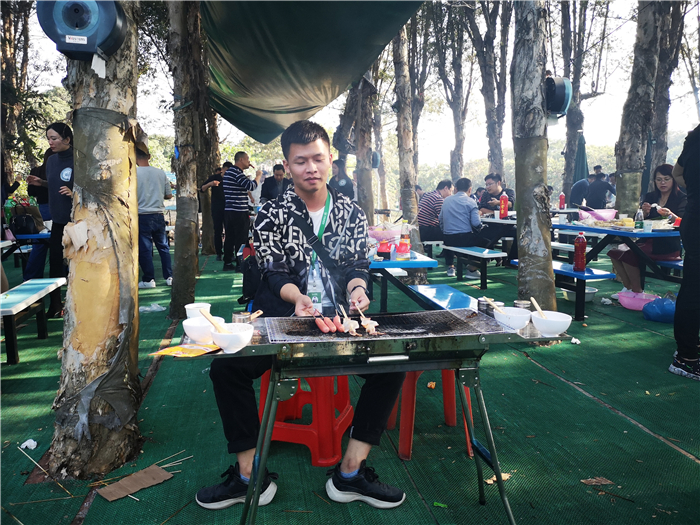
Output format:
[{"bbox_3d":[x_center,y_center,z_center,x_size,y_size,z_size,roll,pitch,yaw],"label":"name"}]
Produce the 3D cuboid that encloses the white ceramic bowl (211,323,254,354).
[{"bbox_3d":[-0.306,0.202,1.420,0.114,0.064,0.114,0,7,0],"label":"white ceramic bowl"}]

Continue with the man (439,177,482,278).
[{"bbox_3d":[1.411,-0.441,6.848,0.500,1.250,0.620,6,10,42],"label":"man"}]

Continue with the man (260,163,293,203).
[{"bbox_3d":[-1.090,-0.710,8.250,0.500,1.580,0.420,0,8,2],"label":"man"}]

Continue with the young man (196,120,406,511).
[{"bbox_3d":[-0.167,0.150,2.120,0.720,1.330,0.680,0,8,-2],"label":"young man"}]

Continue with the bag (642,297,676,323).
[{"bbox_3d":[2.650,0.375,4.620,0.360,0.190,0.300,0,7,0],"label":"bag"}]

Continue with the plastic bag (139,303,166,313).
[{"bbox_3d":[-1.733,0.407,4.869,0.280,0.055,0.170,0,7,0],"label":"plastic bag"}]

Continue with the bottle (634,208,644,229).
[{"bbox_3d":[2.598,-0.392,4.900,0.070,0.180,0.070,0,7,0],"label":"bottle"}]

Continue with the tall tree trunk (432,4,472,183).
[{"bbox_3d":[1.951,-2.719,10.342,0.750,4.900,0.700,0,7,0],"label":"tall tree trunk"}]

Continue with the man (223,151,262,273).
[{"bbox_3d":[-1.477,-0.690,7.500,0.520,1.670,0.500,-2,8,-15],"label":"man"}]

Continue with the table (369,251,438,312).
[{"bbox_3d":[0.071,0.246,3.504,0.600,0.720,1.250,-1,7,-10],"label":"table"}]

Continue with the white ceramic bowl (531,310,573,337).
[{"bbox_3d":[0.602,0.184,1.635,0.117,0.059,0.117,0,7,0],"label":"white ceramic bowl"}]

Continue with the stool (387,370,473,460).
[{"bbox_3d":[0.341,0.560,2.340,0.325,0.450,0.325,-1,8,-7],"label":"stool"}]

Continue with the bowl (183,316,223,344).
[{"bbox_3d":[-0.396,0.187,1.480,0.114,0.063,0.114,0,7,0],"label":"bowl"}]

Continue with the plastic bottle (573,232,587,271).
[{"bbox_3d":[1.898,-0.086,4.500,0.102,0.322,0.102,0,7,0],"label":"plastic bottle"}]

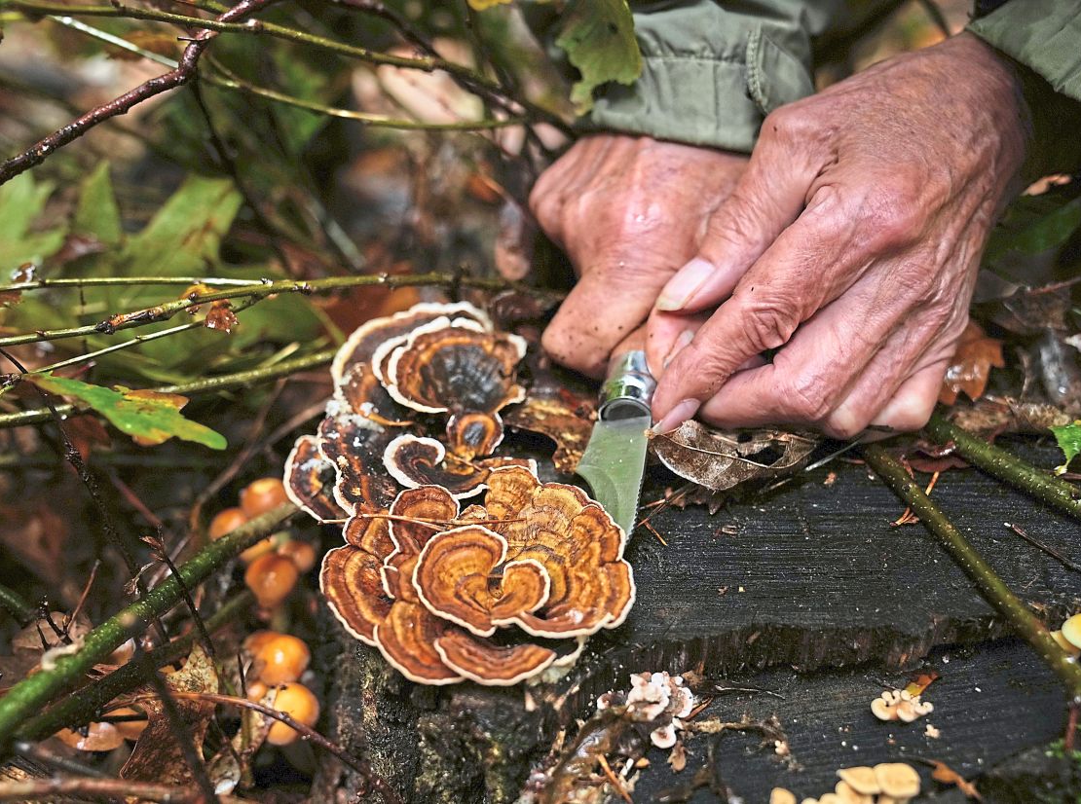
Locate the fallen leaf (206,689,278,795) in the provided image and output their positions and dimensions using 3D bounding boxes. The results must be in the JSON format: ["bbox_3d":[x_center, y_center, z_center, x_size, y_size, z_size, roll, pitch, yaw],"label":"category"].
[{"bbox_3d":[-0.097,0.111,0.438,0.020,0.011,0.039,27,62,12],"label":"fallen leaf"}]

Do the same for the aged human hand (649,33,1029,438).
[{"bbox_3d":[0.106,-0.052,0.460,0.103,0.072,0.165,46,74,0],"label":"aged human hand"}]

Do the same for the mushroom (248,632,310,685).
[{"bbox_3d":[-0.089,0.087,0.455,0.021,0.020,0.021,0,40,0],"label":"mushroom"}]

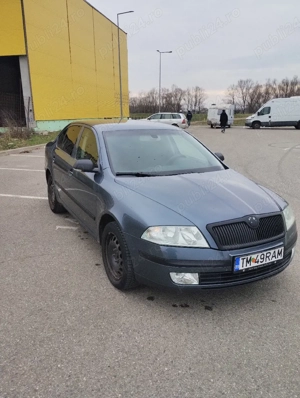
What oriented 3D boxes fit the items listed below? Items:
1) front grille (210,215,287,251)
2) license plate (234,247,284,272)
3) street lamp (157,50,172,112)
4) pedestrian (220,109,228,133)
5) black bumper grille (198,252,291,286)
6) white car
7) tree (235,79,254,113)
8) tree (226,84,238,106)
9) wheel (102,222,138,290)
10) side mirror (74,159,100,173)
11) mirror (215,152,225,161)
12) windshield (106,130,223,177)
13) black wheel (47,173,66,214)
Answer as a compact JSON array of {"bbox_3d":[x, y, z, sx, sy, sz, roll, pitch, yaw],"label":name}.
[{"bbox_3d":[0.815,0.236,2.589,0.800,0.245,0.150,-7,17,-28],"label":"front grille"},{"bbox_3d":[0.861,0.461,2.519,0.520,0.112,0.020,-8,17,-27],"label":"license plate"},{"bbox_3d":[1.869,-13.789,40.483,2.100,9.000,1.300,0,15,0],"label":"street lamp"},{"bbox_3d":[5.764,-5.981,24.954,0.580,1.760,0.450,-2,15,-8],"label":"pedestrian"},{"bbox_3d":[0.833,0.592,2.633,1.000,0.180,0.150,-7,17,-28],"label":"black bumper grille"},{"bbox_3d":[0.820,-6.434,27.055,4.420,1.510,1.720,4,15,14],"label":"white car"},{"bbox_3d":[20.244,-21.858,68.916,4.170,7.140,4.170,0,15,0],"label":"tree"},{"bbox_3d":[18.023,-21.499,69.618,2.810,6.090,2.810,0,15,0],"label":"tree"},{"bbox_3d":[-0.225,0.517,2.975,0.205,0.635,0.635,-7,17,-28],"label":"wheel"},{"bbox_3d":[-0.650,-0.338,3.360,0.250,0.150,0.160,-7,17,-28],"label":"side mirror"},{"bbox_3d":[0.872,-0.539,4.132,0.210,0.140,0.120,-8,17,-27],"label":"mirror"},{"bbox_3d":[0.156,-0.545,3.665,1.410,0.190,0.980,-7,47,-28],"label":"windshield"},{"bbox_3d":[-1.455,-0.085,5.178,0.200,0.635,0.635,-8,17,-27],"label":"black wheel"}]

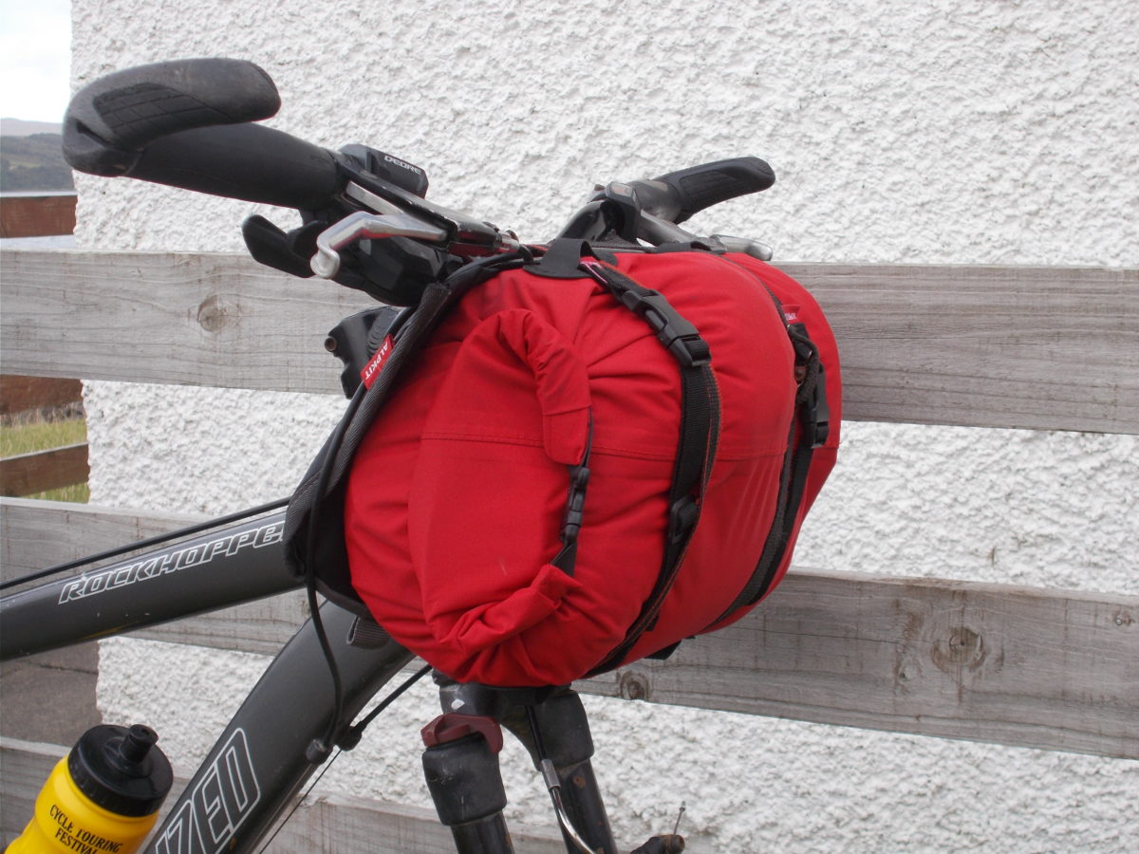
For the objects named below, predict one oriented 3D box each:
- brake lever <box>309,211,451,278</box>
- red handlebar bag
[{"bbox_3d":[-0.090,-0.082,0.845,0.036,0.021,0.113,35,22,11],"label":"brake lever"},{"bbox_3d":[0.022,0.017,1.055,0.220,0.230,0.360,3,8,28],"label":"red handlebar bag"}]

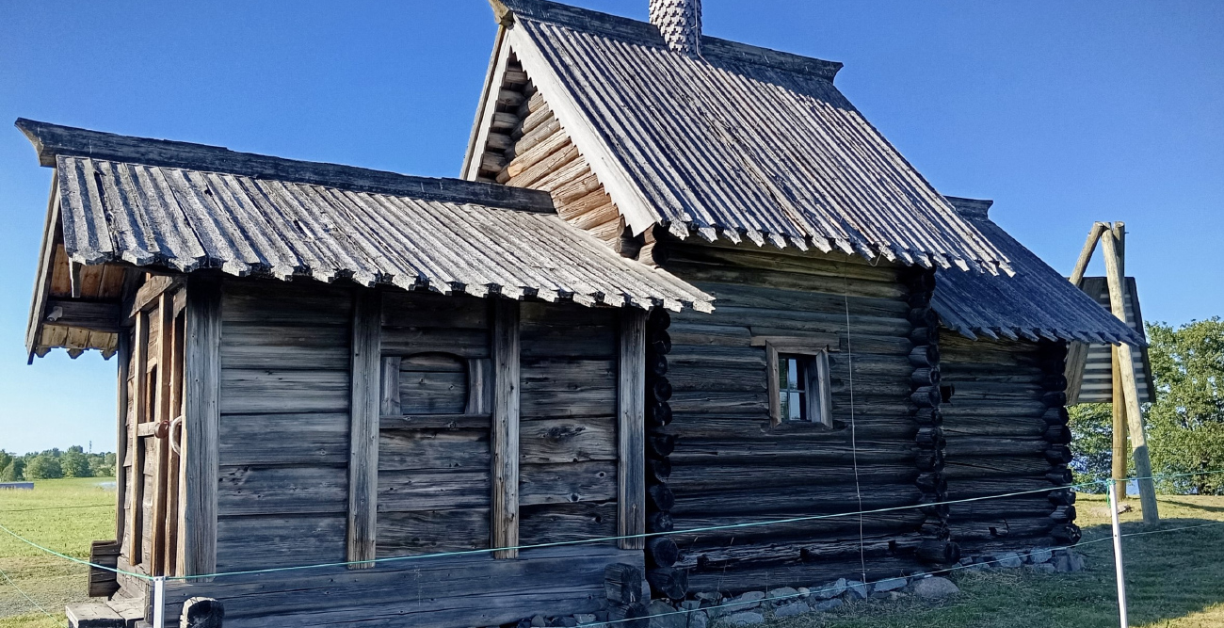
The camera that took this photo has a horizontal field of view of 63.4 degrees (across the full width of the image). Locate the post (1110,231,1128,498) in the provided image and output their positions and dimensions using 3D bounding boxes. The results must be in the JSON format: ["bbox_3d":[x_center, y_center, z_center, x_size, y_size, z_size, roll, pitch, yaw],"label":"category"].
[{"bbox_3d":[8.325,0.845,16.250,0.200,4.651,0.200,0,13,27],"label":"post"}]

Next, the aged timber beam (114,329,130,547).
[{"bbox_3d":[-4.290,1.060,8.757,0.143,1.897,0.150,4,-8,-32],"label":"aged timber beam"}]

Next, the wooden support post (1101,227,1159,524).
[{"bbox_3d":[7.735,0.797,14.850,0.210,4.663,0.210,-9,-24,27],"label":"wooden support post"}]

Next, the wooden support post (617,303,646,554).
[{"bbox_3d":[0.139,0.833,7.712,0.192,1.907,0.110,4,-10,-32],"label":"wooden support post"}]

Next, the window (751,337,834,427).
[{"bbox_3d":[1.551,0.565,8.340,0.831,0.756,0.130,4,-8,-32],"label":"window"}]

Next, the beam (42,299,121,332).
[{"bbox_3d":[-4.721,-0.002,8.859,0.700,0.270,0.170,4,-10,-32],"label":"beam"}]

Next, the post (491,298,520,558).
[{"bbox_3d":[-0.750,0.762,6.890,0.180,1.823,0.110,4,-8,-32],"label":"post"}]

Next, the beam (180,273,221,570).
[{"bbox_3d":[-2.424,0.634,5.872,0.174,1.798,0.170,4,-8,-32],"label":"beam"}]

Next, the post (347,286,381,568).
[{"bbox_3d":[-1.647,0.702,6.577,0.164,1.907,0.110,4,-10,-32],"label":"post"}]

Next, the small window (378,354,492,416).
[{"bbox_3d":[-1.181,0.482,6.705,0.787,0.434,0.100,4,-8,-32],"label":"small window"}]

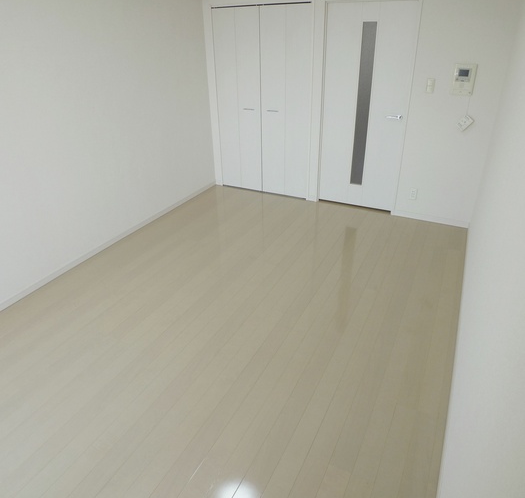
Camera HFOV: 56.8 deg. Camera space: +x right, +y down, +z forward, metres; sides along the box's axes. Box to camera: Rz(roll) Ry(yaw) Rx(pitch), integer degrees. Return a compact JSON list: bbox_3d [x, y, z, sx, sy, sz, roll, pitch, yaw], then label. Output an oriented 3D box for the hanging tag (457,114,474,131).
[{"bbox_3d":[1.761,-1.091,4.215,0.086,0.122,0.012,43,36,2],"label":"hanging tag"}]

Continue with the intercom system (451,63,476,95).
[{"bbox_3d":[1.693,-1.415,4.073,0.173,0.247,0.032,11,29,22],"label":"intercom system"}]

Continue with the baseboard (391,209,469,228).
[{"bbox_3d":[1.622,-0.289,4.705,0.715,0.065,0.013,11,29,22],"label":"baseboard"}]

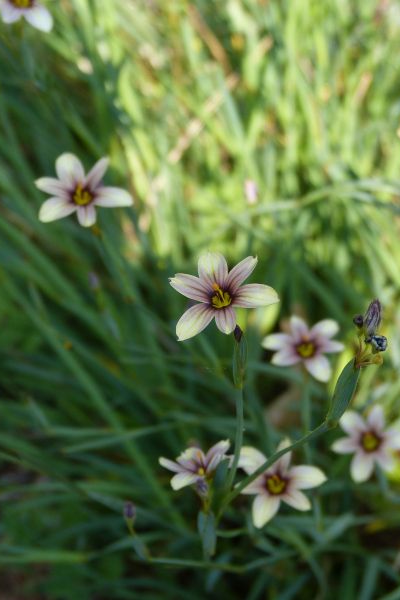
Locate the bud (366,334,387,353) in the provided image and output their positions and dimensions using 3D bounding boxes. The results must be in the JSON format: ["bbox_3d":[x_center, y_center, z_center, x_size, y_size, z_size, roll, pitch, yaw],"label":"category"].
[{"bbox_3d":[0.034,0.008,0.388,0.004,0.003,0.004,0,35,0],"label":"bud"}]

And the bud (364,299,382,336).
[{"bbox_3d":[0.034,0.003,0.388,0.003,0.008,0.003,13,28,4],"label":"bud"}]

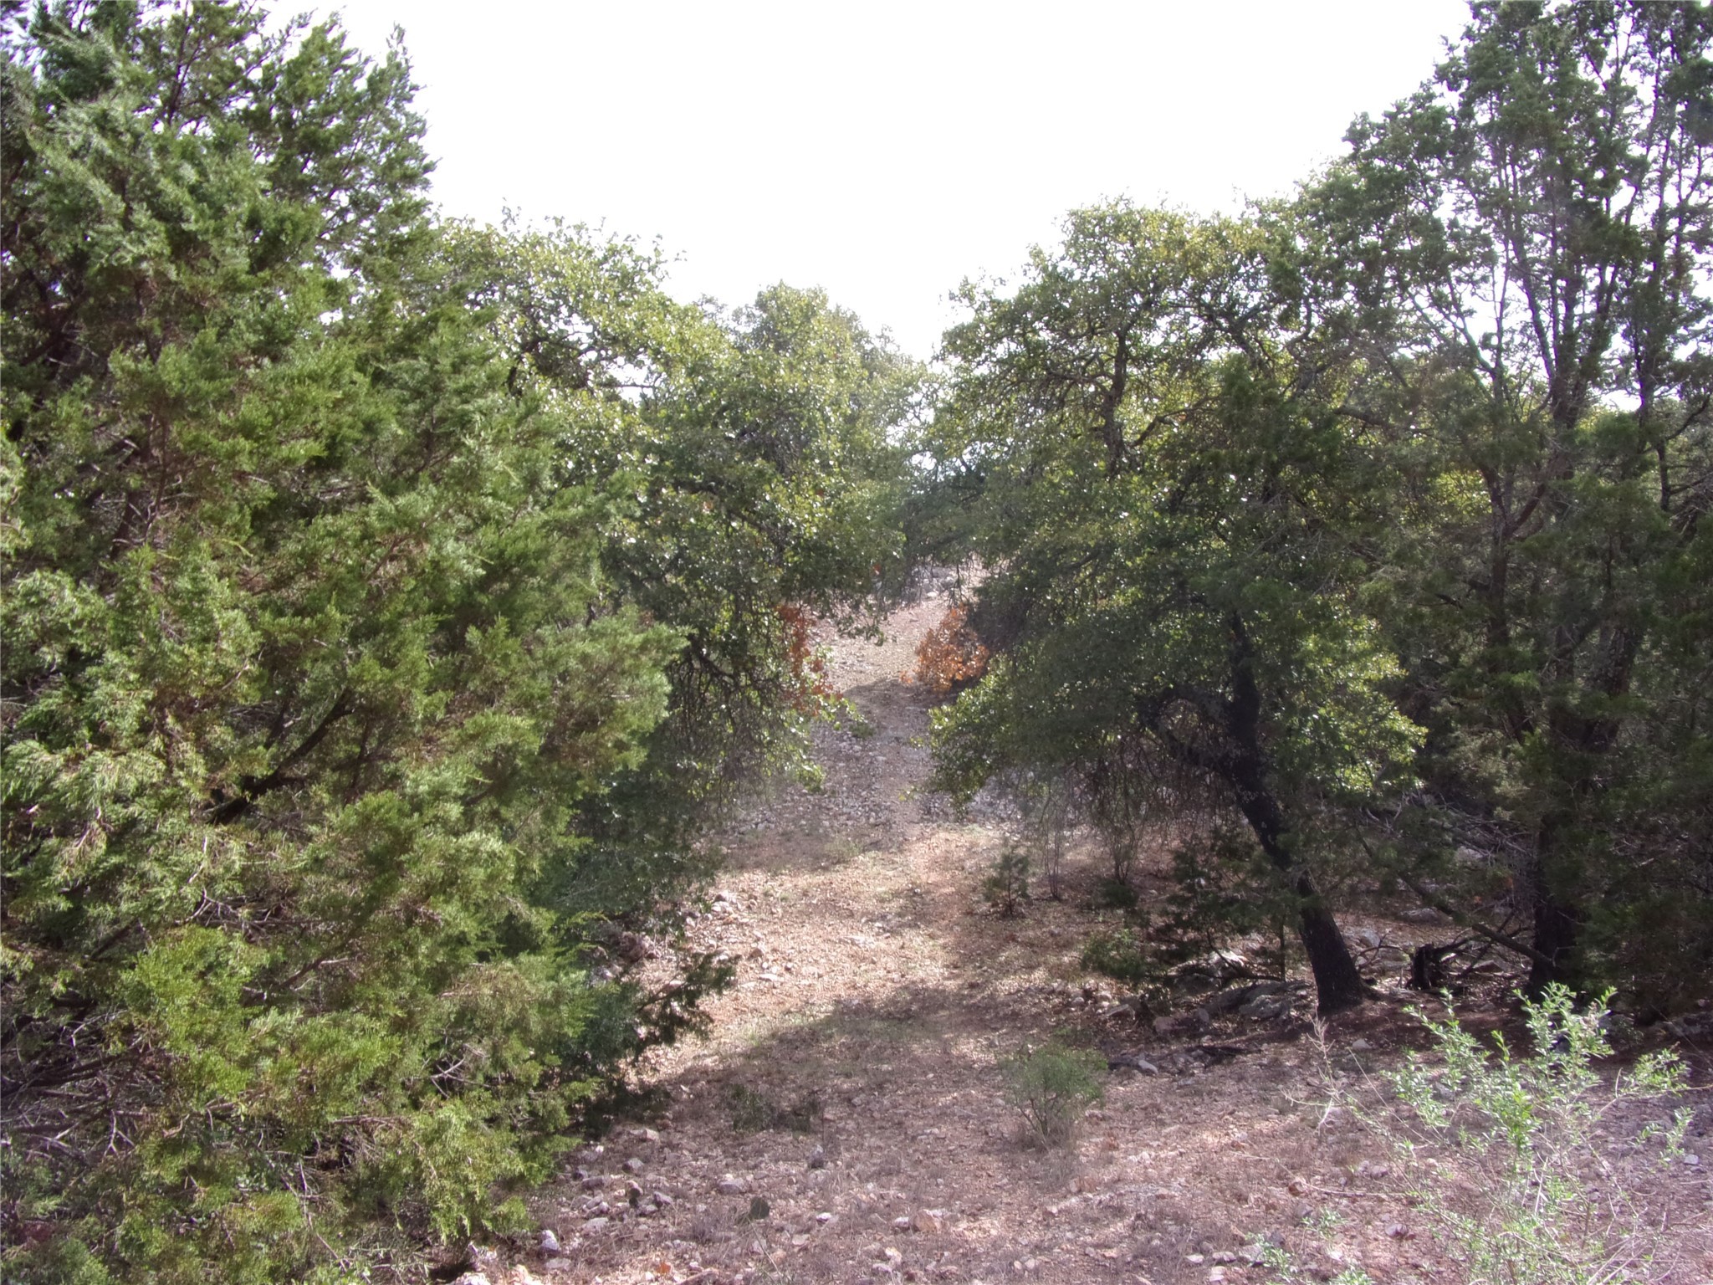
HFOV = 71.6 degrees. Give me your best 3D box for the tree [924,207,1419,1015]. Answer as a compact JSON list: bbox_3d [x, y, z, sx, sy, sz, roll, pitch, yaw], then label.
[{"bbox_3d":[2.120,-0.210,8.000,3.400,5.400,3.300,0,2,0],"label":"tree"}]

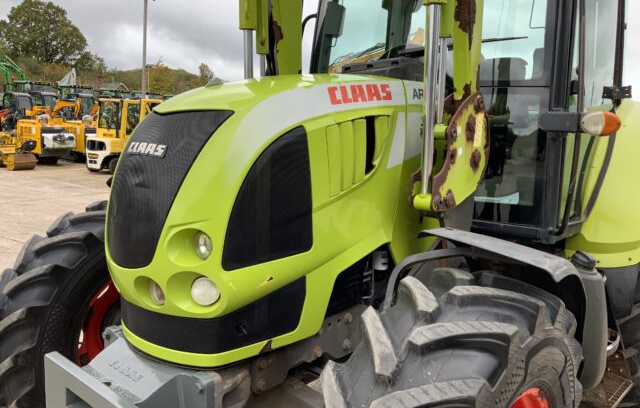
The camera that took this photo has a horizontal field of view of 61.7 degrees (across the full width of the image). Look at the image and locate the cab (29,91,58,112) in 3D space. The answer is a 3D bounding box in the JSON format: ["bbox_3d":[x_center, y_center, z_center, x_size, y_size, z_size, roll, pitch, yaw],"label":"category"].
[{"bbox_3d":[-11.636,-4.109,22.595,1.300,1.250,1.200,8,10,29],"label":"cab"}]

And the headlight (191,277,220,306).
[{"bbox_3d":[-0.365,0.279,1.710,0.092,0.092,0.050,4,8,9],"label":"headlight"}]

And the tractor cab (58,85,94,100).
[{"bbox_3d":[-13.397,-5.777,29.500,1.450,1.500,1.500,9,10,38],"label":"tractor cab"}]

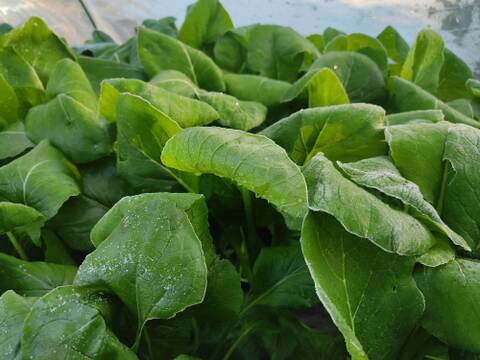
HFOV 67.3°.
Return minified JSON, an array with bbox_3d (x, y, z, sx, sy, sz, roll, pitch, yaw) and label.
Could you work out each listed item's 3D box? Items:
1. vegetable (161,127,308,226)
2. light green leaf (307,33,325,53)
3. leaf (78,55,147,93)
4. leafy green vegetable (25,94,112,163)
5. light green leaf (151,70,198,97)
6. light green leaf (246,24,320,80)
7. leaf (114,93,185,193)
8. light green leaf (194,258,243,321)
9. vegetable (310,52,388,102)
[{"bbox_3d":[-0.006,-0.006,0.430,0.159,0.098,0.088,0,31,0],"label":"vegetable"},{"bbox_3d":[0.204,-0.370,0.980,0.045,0.052,0.050,0,28,0],"label":"light green leaf"},{"bbox_3d":[-0.281,-0.240,0.820,0.150,0.085,0.065,0,31,0],"label":"leaf"},{"bbox_3d":[-0.271,-0.086,0.580,0.108,0.070,0.090,-11,30,-19],"label":"leafy green vegetable"},{"bbox_3d":[-0.122,-0.189,0.700,0.081,0.039,0.080,0,28,0],"label":"light green leaf"},{"bbox_3d":[0.088,-0.279,0.800,0.152,0.123,0.074,0,31,0],"label":"light green leaf"},{"bbox_3d":[-0.116,-0.051,0.500,0.095,0.130,0.070,0,31,0],"label":"leaf"},{"bbox_3d":[-0.029,0.140,0.460,0.080,0.085,0.050,0,31,0],"label":"light green leaf"},{"bbox_3d":[0.215,-0.208,0.740,0.144,0.106,0.064,0,31,0],"label":"vegetable"}]

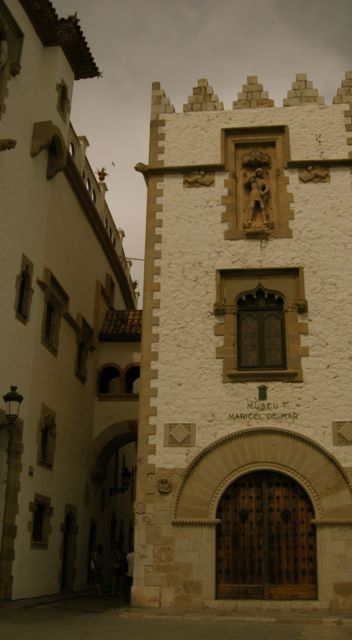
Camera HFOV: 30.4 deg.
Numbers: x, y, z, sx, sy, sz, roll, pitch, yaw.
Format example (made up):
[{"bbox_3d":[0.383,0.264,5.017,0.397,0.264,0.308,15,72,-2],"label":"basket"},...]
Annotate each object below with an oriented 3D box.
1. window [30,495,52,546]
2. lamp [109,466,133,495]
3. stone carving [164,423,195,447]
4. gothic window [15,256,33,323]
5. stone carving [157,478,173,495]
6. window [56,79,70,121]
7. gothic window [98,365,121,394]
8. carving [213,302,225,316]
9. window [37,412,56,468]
[{"bbox_3d":[-5.105,7.626,24.339,0.250,1.950,2.100,-1,-20,6],"label":"window"},{"bbox_3d":[-3.064,9.055,36.358,1.200,1.568,0.550,-1,-20,6],"label":"lamp"},{"bbox_3d":[0.123,3.379,19.004,0.931,0.690,0.120,-1,-20,6],"label":"stone carving"},{"bbox_3d":[-4.620,-0.931,19.620,0.300,1.986,0.729,-3,-20,12],"label":"gothic window"},{"bbox_3d":[-0.345,5.232,20.263,0.500,0.510,0.180,-1,-20,6],"label":"stone carving"},{"bbox_3d":[-3.925,-7.505,22.270,0.300,1.495,1.272,-2,-20,8],"label":"window"},{"bbox_3d":[-2.939,2.656,28.808,1.063,1.374,0.350,-1,-20,6],"label":"gothic window"},{"bbox_3d":[1.344,-0.327,20.111,0.357,0.432,0.280,-1,-20,6],"label":"carving"},{"bbox_3d":[-4.263,3.864,21.185,0.300,1.864,1.461,-1,-20,5],"label":"window"}]

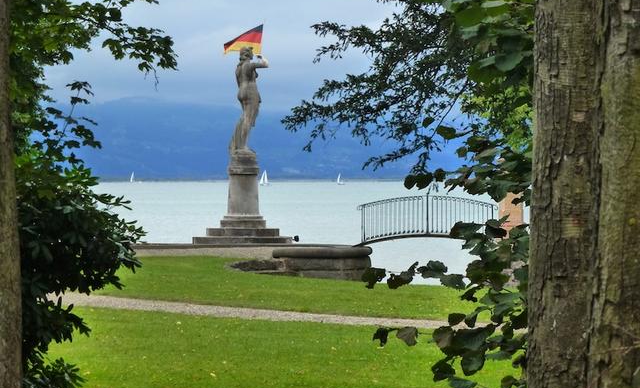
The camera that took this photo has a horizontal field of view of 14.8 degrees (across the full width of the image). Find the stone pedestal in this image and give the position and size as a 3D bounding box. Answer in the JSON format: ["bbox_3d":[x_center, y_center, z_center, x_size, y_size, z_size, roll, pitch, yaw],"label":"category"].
[{"bbox_3d":[-1.904,0.053,61.000,2.400,2.333,2.400,0,0,2],"label":"stone pedestal"}]

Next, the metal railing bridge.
[{"bbox_3d":[2.599,0.610,59.500,3.380,1.235,1.200,0,0,4],"label":"metal railing bridge"}]

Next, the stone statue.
[{"bbox_3d":[-1.773,-2.332,61.000,0.800,2.594,0.750,0,0,41],"label":"stone statue"}]

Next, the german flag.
[{"bbox_3d":[-1.928,-3.844,61.200,0.970,0.732,0.250,0,0,0],"label":"german flag"}]

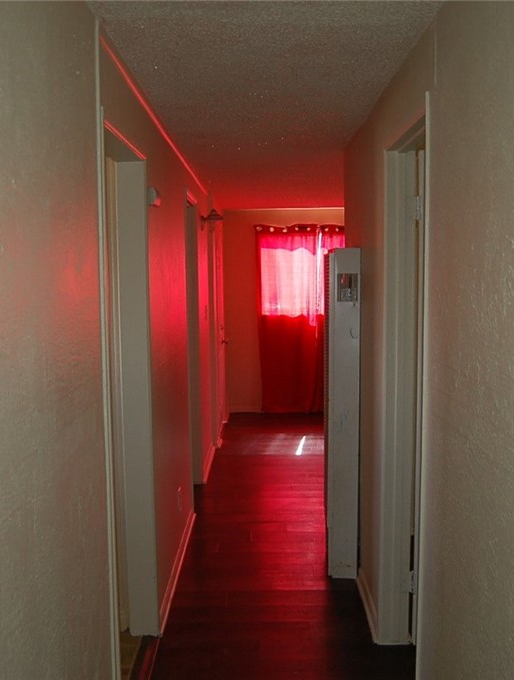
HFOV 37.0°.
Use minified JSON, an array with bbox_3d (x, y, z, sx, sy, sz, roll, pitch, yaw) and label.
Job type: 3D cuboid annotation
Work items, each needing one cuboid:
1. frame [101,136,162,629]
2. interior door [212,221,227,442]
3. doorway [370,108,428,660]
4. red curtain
[{"bbox_3d":[-0.509,0.298,2.831,0.140,2.080,0.940,0,5,0],"label":"frame"},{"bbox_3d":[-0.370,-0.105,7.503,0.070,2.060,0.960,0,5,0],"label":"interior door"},{"bbox_3d":[0.573,0.293,2.777,0.140,2.080,0.880,0,5,0],"label":"doorway"},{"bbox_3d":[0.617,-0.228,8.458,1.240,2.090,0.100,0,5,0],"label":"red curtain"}]

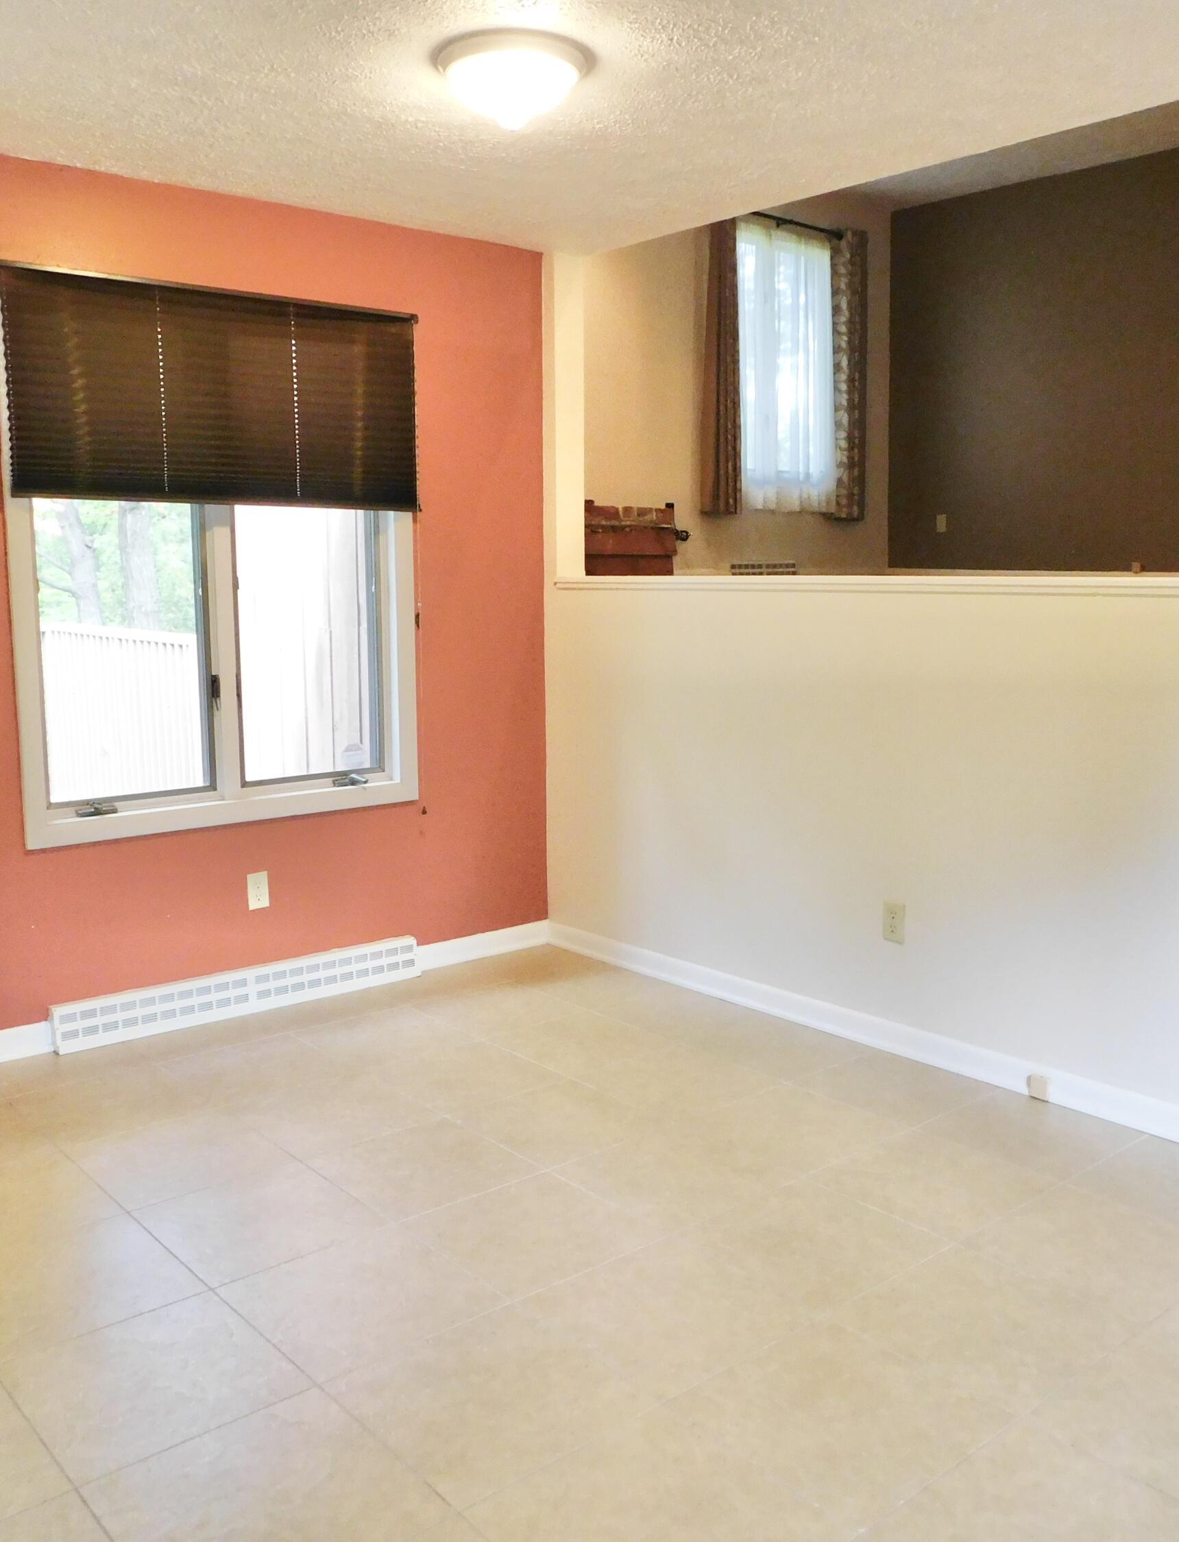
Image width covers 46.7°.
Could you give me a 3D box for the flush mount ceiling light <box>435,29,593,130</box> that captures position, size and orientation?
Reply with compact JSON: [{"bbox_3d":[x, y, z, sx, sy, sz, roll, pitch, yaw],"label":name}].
[{"bbox_3d":[-0.162,-1.460,2.950,0.348,0.143,0.348,0,8,0],"label":"flush mount ceiling light"}]

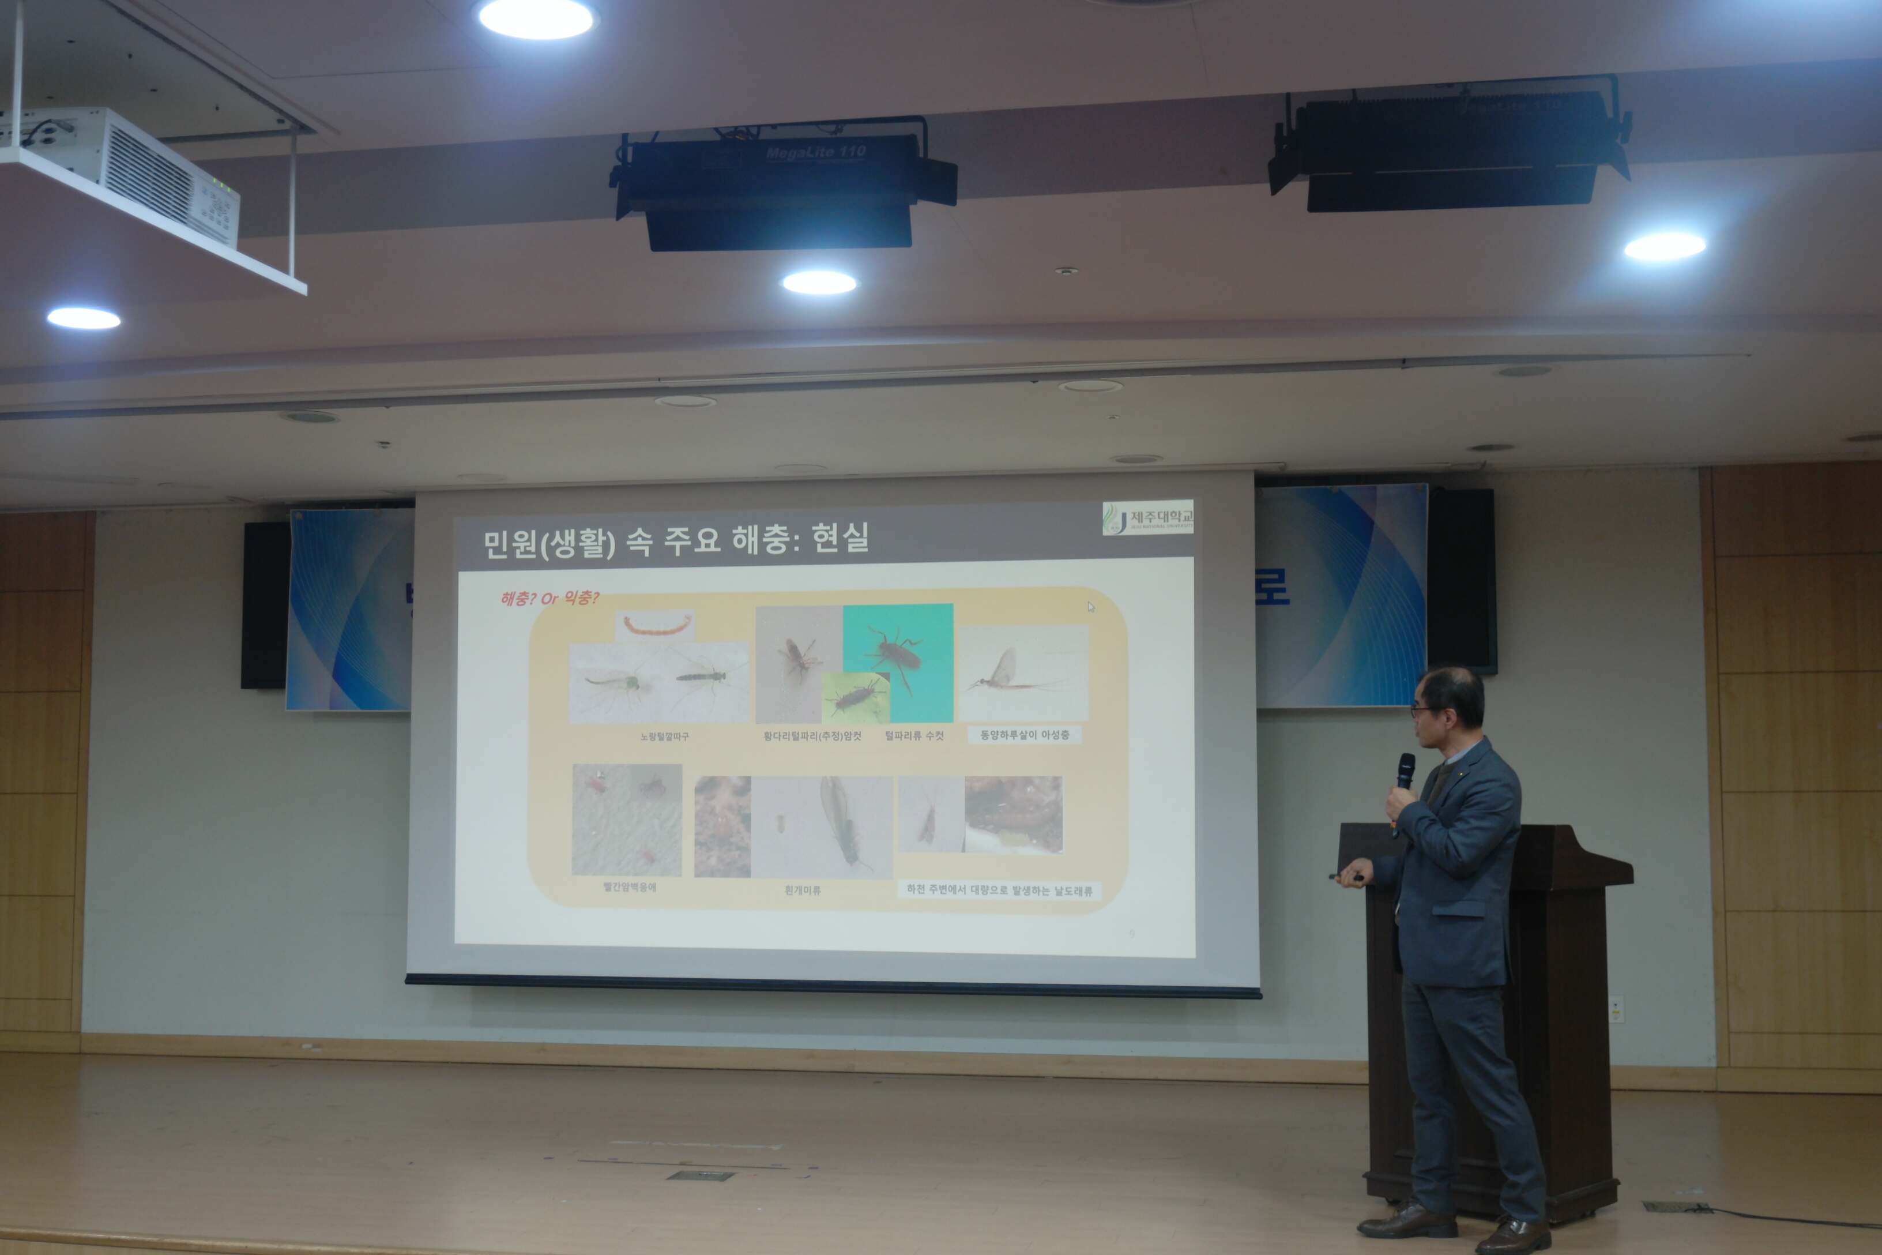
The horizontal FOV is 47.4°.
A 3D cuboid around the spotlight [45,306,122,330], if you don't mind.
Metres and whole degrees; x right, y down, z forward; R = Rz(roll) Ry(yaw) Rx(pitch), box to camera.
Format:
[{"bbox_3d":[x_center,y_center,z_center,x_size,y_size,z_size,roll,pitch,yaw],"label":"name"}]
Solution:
[{"bbox_3d":[-2.678,-0.968,6.699,0.220,0.040,0.220,-1,-4,10],"label":"spotlight"}]

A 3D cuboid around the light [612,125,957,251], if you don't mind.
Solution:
[{"bbox_3d":[-0.357,-1.043,5.026,0.800,0.270,0.250,-1,-4,6],"label":"light"}]

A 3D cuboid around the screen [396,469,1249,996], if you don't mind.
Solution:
[{"bbox_3d":[-0.564,0.501,9.964,4.043,2.364,0.060,-1,-4,10],"label":"screen"}]

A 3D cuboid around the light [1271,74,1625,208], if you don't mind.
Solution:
[{"bbox_3d":[1.135,-1.070,4.760,0.770,0.260,0.250,-1,-4,6],"label":"light"}]

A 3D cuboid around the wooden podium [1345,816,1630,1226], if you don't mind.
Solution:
[{"bbox_3d":[1.776,1.253,6.947,0.753,1.232,0.560,-4,-6,42],"label":"wooden podium"}]

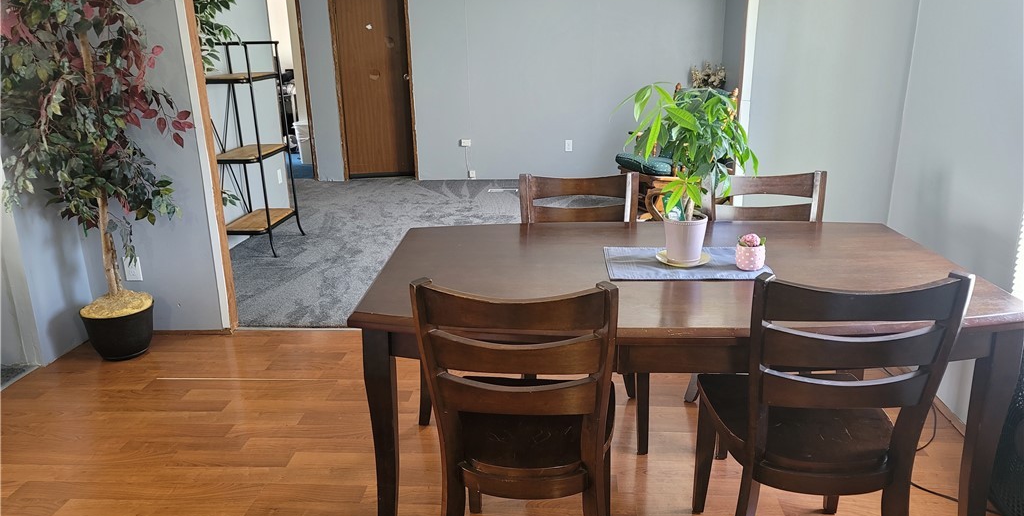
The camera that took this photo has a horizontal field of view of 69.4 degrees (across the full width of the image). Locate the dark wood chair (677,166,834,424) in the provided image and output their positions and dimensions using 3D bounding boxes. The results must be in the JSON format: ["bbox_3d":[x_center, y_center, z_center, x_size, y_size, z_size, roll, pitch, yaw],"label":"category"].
[{"bbox_3d":[0.952,0.193,2.739,0.500,0.942,0.530,0,18,3],"label":"dark wood chair"}]

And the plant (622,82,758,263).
[{"bbox_3d":[0.525,-0.254,2.219,0.420,0.532,0.380,0,18,3],"label":"plant"}]

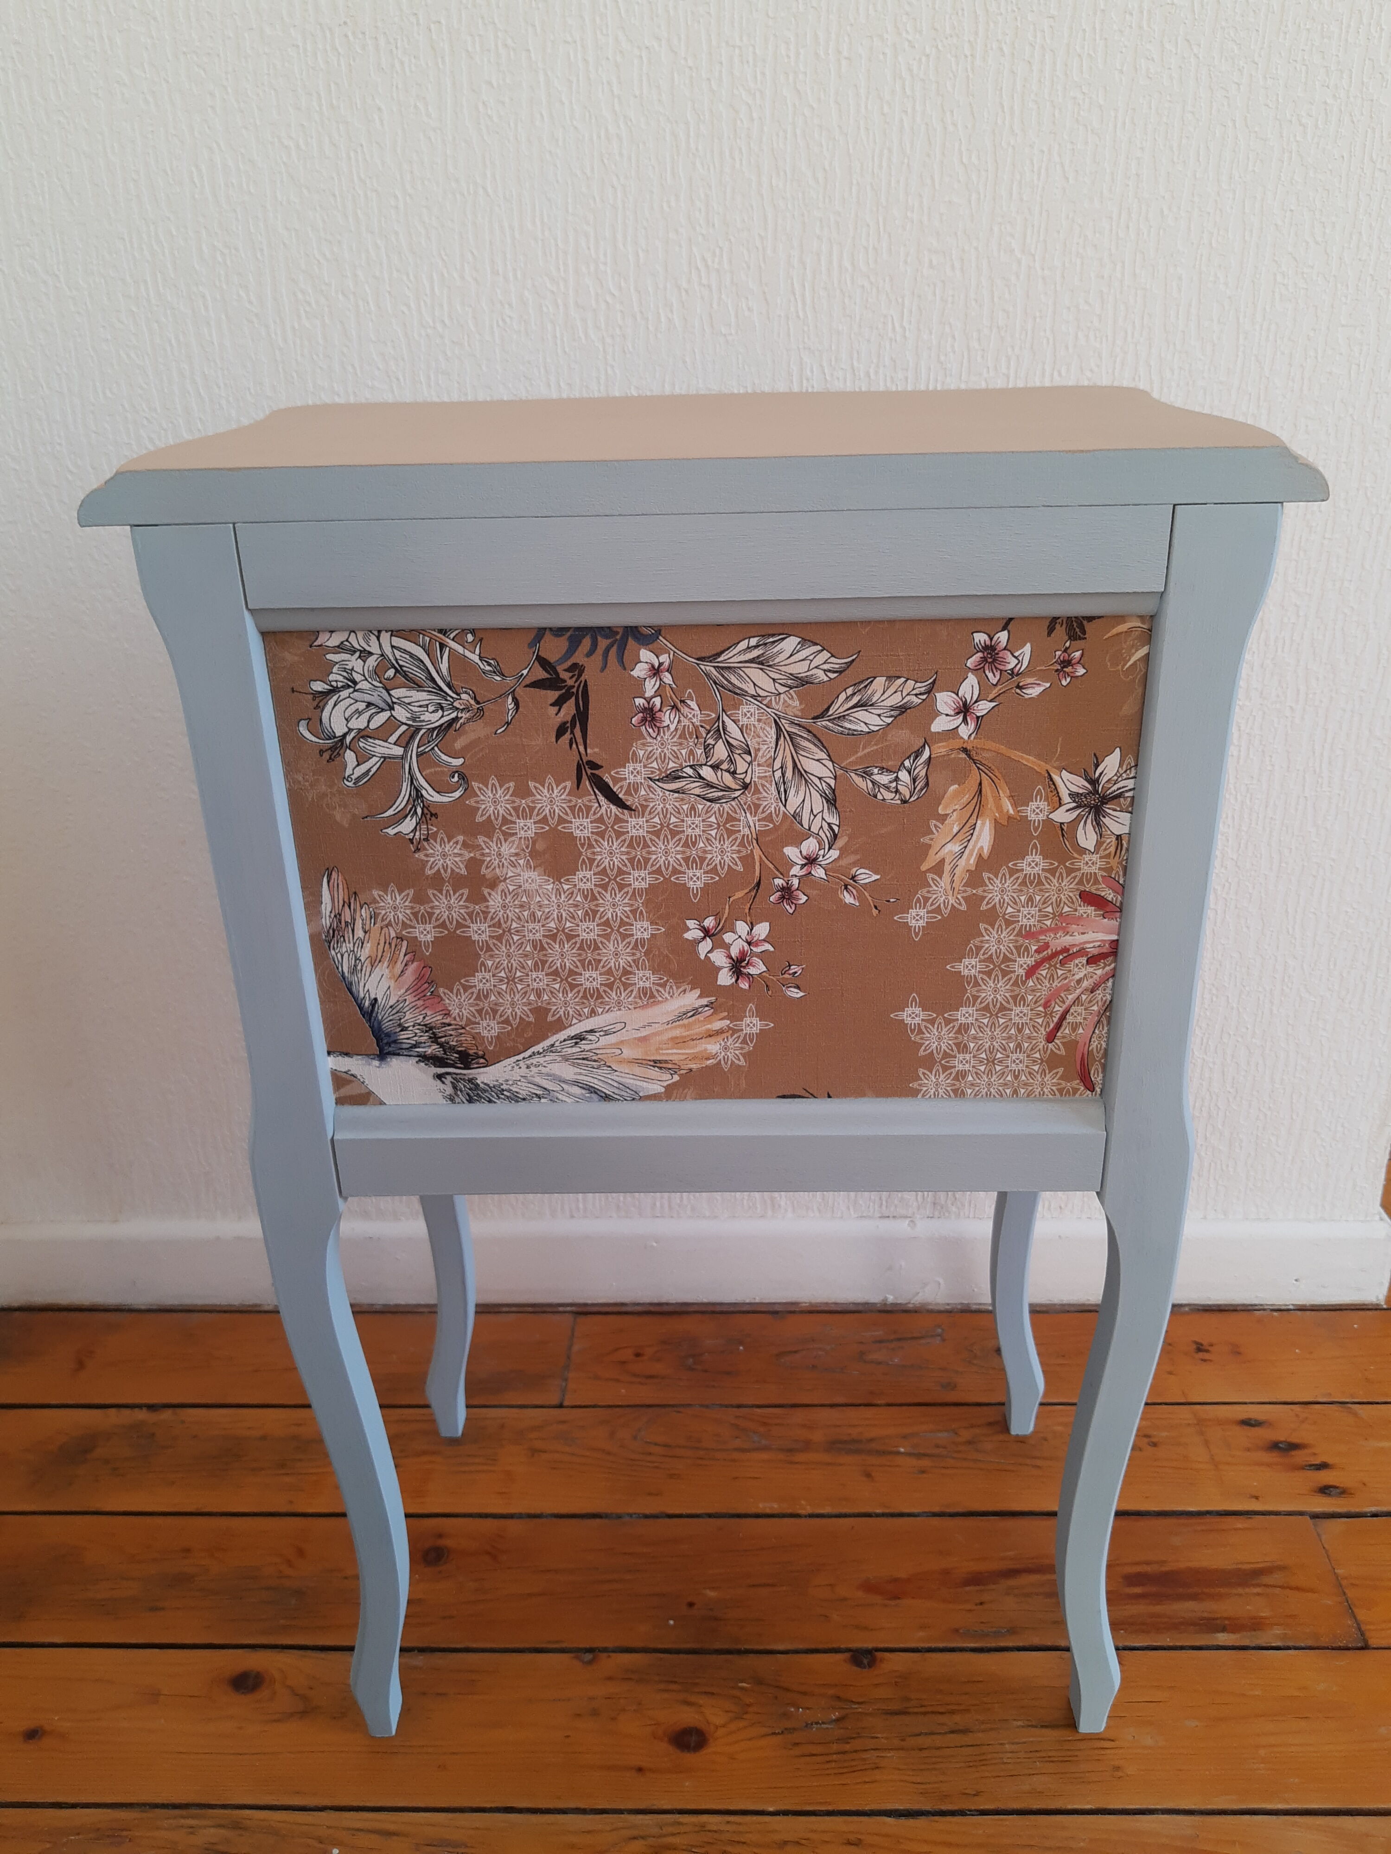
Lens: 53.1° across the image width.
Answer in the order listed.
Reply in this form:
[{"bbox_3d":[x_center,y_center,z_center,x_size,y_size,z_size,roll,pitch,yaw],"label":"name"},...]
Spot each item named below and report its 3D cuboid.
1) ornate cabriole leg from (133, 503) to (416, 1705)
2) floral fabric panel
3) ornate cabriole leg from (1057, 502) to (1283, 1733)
[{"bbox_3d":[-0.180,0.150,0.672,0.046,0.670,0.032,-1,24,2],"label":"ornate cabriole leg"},{"bbox_3d":[0.006,-0.021,0.596,0.347,0.219,0.012,-1,24,2],"label":"floral fabric panel"},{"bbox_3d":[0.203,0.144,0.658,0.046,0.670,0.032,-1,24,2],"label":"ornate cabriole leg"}]

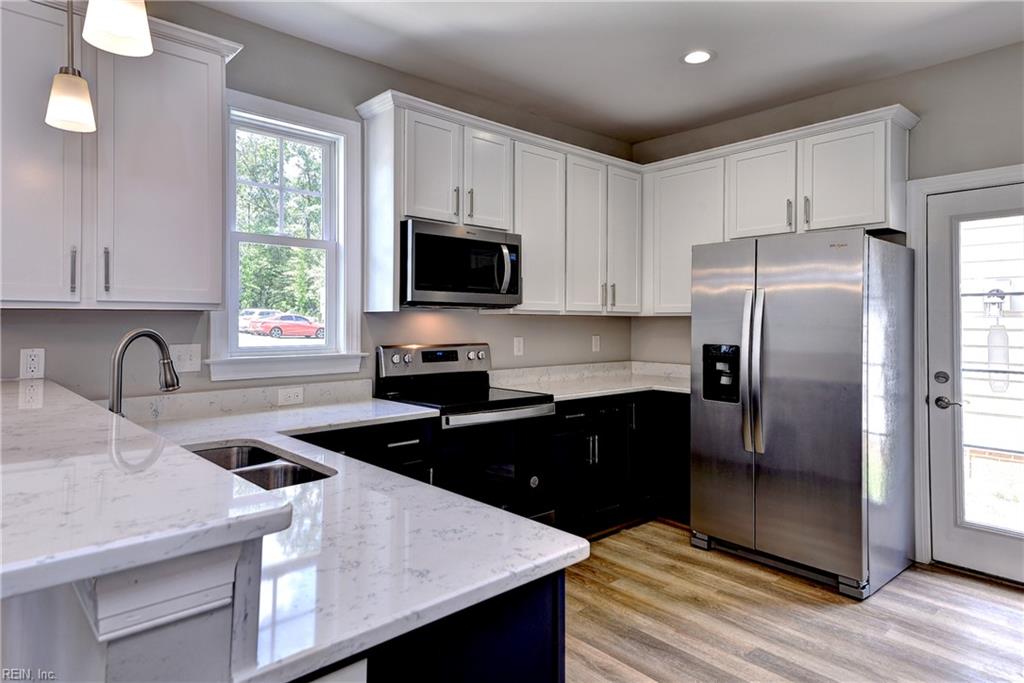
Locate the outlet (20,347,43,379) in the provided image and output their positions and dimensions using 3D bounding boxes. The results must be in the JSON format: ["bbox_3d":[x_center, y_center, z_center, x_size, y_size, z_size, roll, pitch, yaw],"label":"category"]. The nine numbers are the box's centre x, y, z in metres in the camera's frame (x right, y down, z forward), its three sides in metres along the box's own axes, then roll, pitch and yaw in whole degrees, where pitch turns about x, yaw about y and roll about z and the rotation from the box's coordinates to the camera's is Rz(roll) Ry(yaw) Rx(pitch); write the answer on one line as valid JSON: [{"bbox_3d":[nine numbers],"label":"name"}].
[{"bbox_3d":[-1.812,0.086,2.152,0.070,0.113,0.008,-1,1,-42],"label":"outlet"}]

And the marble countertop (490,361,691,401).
[{"bbox_3d":[0.720,0.258,3.748,1.567,0.130,0.980,-1,1,-42],"label":"marble countertop"}]

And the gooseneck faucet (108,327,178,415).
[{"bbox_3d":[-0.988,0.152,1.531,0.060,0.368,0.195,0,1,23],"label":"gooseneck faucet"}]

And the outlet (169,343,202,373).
[{"bbox_3d":[-1.428,0.074,2.492,0.118,0.118,0.008,-1,1,-42],"label":"outlet"}]

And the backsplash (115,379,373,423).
[{"bbox_3d":[-1.229,0.266,2.660,1.272,0.101,0.024,-1,1,-42],"label":"backsplash"}]

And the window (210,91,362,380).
[{"bbox_3d":[-1.097,-0.492,2.803,0.731,1.323,0.120,-1,1,-42],"label":"window"}]

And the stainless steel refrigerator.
[{"bbox_3d":[1.636,0.331,3.268,0.815,1.772,0.910,-1,1,-42],"label":"stainless steel refrigerator"}]

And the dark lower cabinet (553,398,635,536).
[{"bbox_3d":[0.273,0.770,3.597,0.680,0.888,0.625,-1,1,-42],"label":"dark lower cabinet"}]

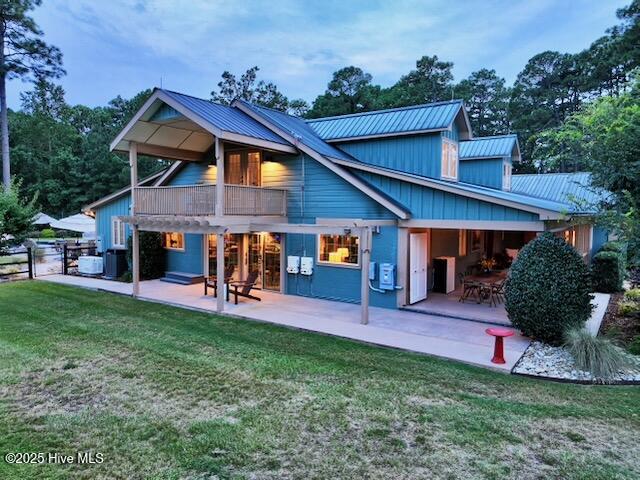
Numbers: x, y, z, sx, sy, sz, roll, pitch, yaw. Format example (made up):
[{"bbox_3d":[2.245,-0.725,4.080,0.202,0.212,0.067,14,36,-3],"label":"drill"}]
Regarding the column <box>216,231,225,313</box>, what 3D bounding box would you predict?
[{"bbox_3d":[-2.733,0.869,12.223,0.140,2.270,0.140,3,4,35],"label":"column"}]

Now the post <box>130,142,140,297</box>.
[{"bbox_3d":[-5.791,-0.635,13.974,0.150,4.826,0.150,3,5,35],"label":"post"}]

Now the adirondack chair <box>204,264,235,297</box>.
[{"bbox_3d":[-3.186,1.306,14.358,0.880,0.940,0.750,-3,5,-44],"label":"adirondack chair"}]

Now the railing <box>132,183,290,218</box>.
[{"bbox_3d":[-3.492,-1.171,14.415,4.050,0.980,3.120,3,4,35],"label":"railing"}]

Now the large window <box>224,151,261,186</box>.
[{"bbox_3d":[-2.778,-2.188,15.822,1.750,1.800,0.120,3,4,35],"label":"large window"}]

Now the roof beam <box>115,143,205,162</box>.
[{"bbox_3d":[-5.097,-2.904,14.643,0.140,0.300,3.400,3,5,35],"label":"roof beam"}]

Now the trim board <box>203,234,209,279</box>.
[{"bbox_3d":[-4.486,0.666,17.450,0.170,2.000,0.040,3,4,34],"label":"trim board"}]

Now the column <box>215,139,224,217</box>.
[{"bbox_3d":[-2.716,-1.676,12.059,0.150,2.100,0.150,3,4,35],"label":"column"}]

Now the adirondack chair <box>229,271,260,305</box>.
[{"bbox_3d":[-2.393,1.429,13.752,0.900,0.950,0.710,-2,5,-38],"label":"adirondack chair"}]

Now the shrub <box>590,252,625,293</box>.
[{"bbox_3d":[10.161,1.087,15.744,1.120,1.400,1.080,3,5,35],"label":"shrub"}]

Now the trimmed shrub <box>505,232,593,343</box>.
[{"bbox_3d":[4.930,1.020,9.490,1.900,2.270,1.900,3,5,35],"label":"trimmed shrub"}]

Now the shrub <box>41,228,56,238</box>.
[{"bbox_3d":[-23.842,-0.484,38.908,1.350,0.900,1.350,3,5,35],"label":"shrub"}]

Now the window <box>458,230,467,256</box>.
[{"bbox_3d":[5.443,0.074,16.904,0.100,1.100,0.900,3,4,35],"label":"window"}]

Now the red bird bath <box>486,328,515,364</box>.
[{"bbox_3d":[3.292,1.930,8.140,0.500,0.620,0.500,3,5,35],"label":"red bird bath"}]

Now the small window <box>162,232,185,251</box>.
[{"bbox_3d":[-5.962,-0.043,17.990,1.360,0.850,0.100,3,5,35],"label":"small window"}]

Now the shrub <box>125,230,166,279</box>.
[{"bbox_3d":[-7.048,0.544,18.212,1.300,2.080,1.250,3,4,35],"label":"shrub"}]

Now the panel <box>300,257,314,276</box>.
[{"bbox_3d":[-0.401,0.838,14.206,0.400,0.600,0.200,3,4,35],"label":"panel"}]

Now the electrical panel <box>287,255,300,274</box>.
[{"bbox_3d":[-0.857,0.830,14.288,0.360,0.550,0.190,3,5,35],"label":"electrical panel"}]

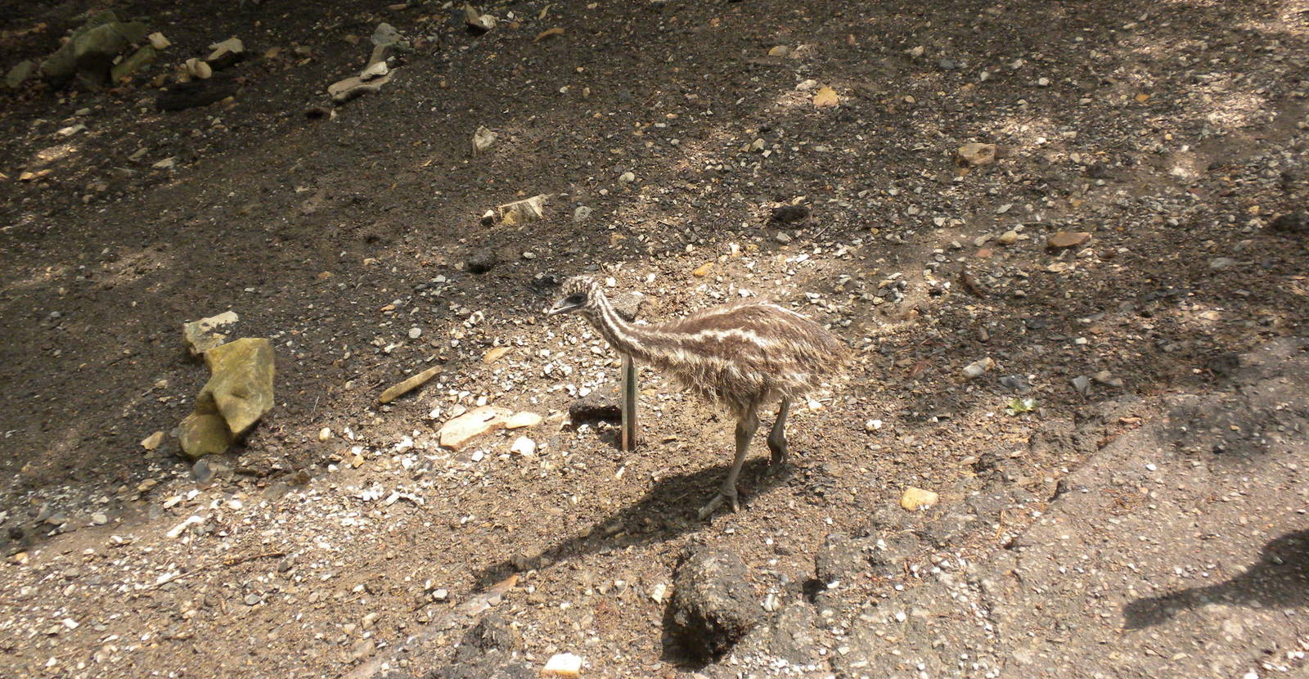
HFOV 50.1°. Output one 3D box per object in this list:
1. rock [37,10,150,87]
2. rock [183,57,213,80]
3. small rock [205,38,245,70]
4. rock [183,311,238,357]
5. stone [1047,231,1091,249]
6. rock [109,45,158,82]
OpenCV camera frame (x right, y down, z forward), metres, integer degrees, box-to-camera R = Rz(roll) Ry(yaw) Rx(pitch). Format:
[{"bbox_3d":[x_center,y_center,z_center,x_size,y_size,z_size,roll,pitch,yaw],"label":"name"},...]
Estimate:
[{"bbox_3d":[-1.655,-0.859,4.147,0.297,0.180,0.225,-13,33,-21],"label":"rock"},{"bbox_3d":[-1.358,-0.805,4.166,0.076,0.057,0.068,0,30,0],"label":"rock"},{"bbox_3d":[-1.301,-0.867,4.244,0.111,0.081,0.093,-13,33,-21],"label":"small rock"},{"bbox_3d":[-0.914,-0.011,2.882,0.110,0.050,0.085,-8,32,-13],"label":"rock"},{"bbox_3d":[0.966,-0.231,3.257,0.091,0.019,0.046,-5,32,-9],"label":"stone"},{"bbox_3d":[-1.574,-0.832,4.229,0.145,0.070,0.075,-20,36,-29],"label":"rock"}]

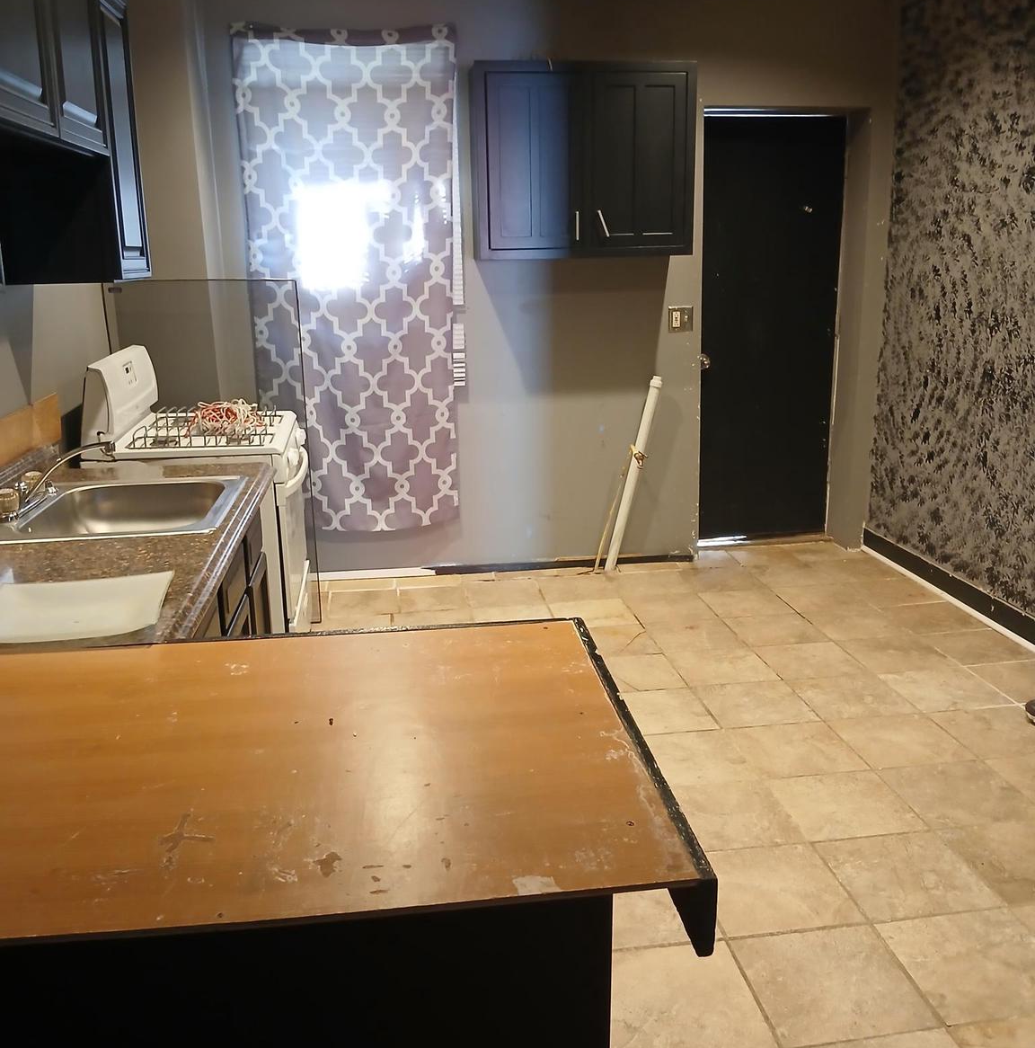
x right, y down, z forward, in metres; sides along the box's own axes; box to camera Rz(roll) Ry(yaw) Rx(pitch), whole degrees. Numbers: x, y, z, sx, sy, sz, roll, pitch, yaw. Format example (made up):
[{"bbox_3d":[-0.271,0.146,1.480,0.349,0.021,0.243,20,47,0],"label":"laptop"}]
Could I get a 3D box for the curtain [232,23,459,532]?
[{"bbox_3d":[-0.701,-1.009,4.531,0.907,2.150,0.060,-3,15,-7],"label":"curtain"}]

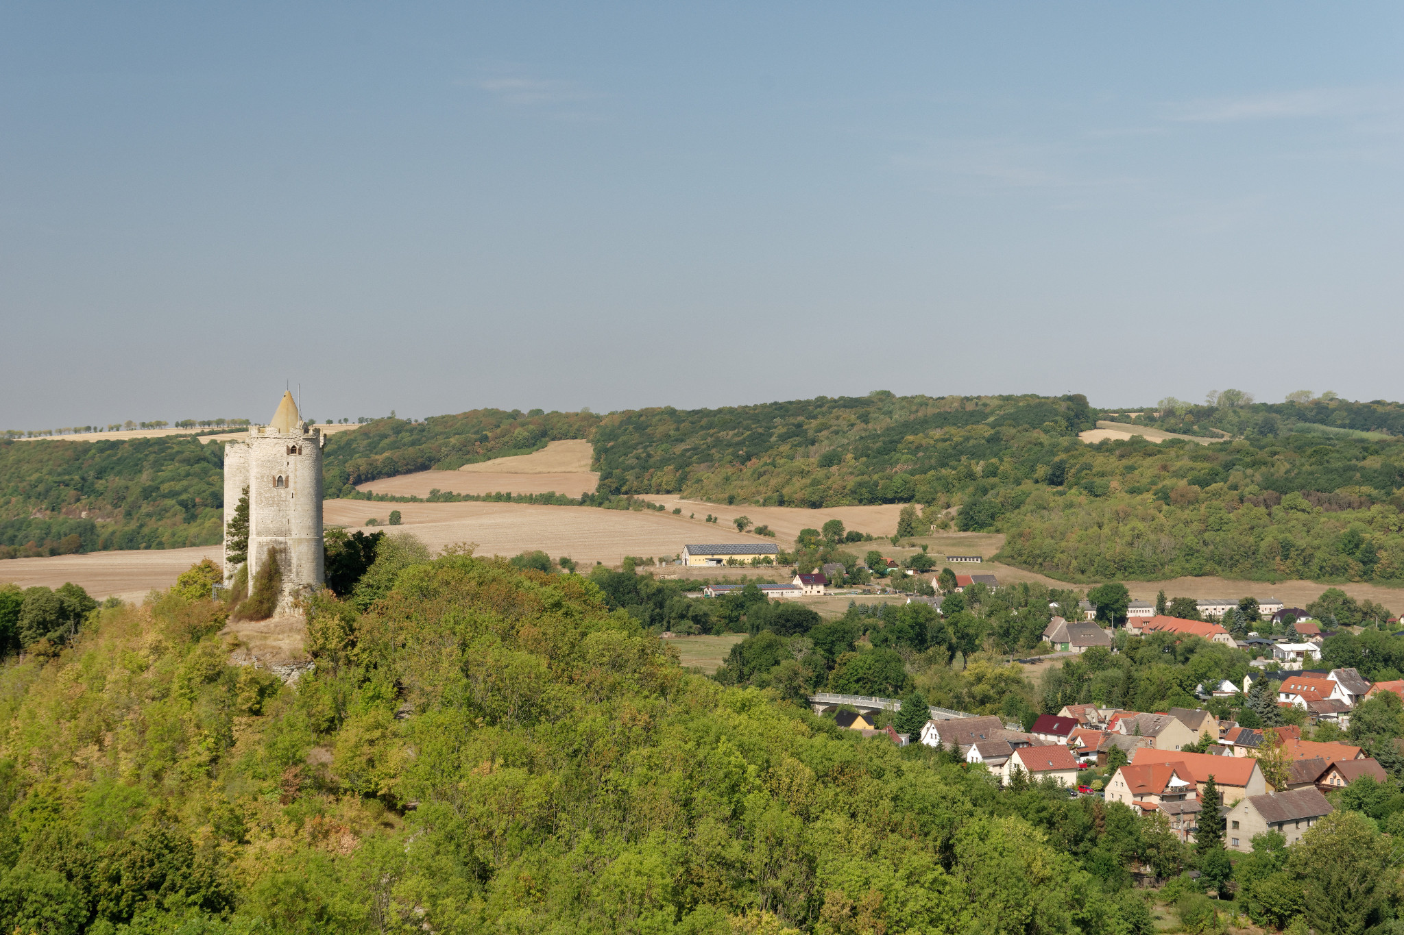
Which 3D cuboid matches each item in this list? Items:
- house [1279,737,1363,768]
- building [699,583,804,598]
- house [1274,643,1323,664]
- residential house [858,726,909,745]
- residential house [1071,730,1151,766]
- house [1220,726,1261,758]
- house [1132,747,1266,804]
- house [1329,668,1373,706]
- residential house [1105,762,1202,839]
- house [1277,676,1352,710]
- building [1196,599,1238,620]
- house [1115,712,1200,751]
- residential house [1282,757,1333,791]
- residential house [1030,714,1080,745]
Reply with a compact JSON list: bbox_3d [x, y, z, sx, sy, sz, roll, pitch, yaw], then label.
[{"bbox_3d":[133.270,63.450,451.120,17.000,8.600,12.000,1,1,43],"label":"house"},{"bbox_3d":[24.030,58.890,1003.530,44.000,5.500,13.000,0,1,-18],"label":"building"},{"bbox_3d":[195.810,61.060,692.600,12.600,5.000,10.000,0,1,-7],"label":"house"},{"bbox_3d":[44.660,66.500,515.570,10.800,7.000,8.500,0,1,20],"label":"residential house"},{"bbox_3d":[96.330,66.480,500.000,10.800,6.900,19.500,0,1,-38],"label":"residential house"},{"bbox_3d":[131.200,66.080,500.970,6.700,7.500,11.300,0,1,-40],"label":"house"},{"bbox_3d":[101.140,63.480,430.410,25.510,9.870,9.920,0,1,38],"label":"house"},{"bbox_3d":[175.550,60.230,575.000,10.940,9.960,12.150,0,1,42],"label":"house"},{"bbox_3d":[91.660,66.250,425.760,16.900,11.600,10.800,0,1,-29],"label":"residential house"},{"bbox_3d":[174.980,64.760,604.720,8.300,8.400,16.700,0,1,-37],"label":"house"},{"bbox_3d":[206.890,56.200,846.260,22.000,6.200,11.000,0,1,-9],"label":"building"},{"bbox_3d":[105.250,62.200,489.570,15.500,9.500,12.500,-1,1,-41],"label":"house"},{"bbox_3d":[123.140,64.410,433.680,12.420,7.960,6.760,0,1,-28],"label":"residential house"},{"bbox_3d":[89.400,65.970,525.370,7.800,7.300,12.000,0,1,-38],"label":"residential house"}]

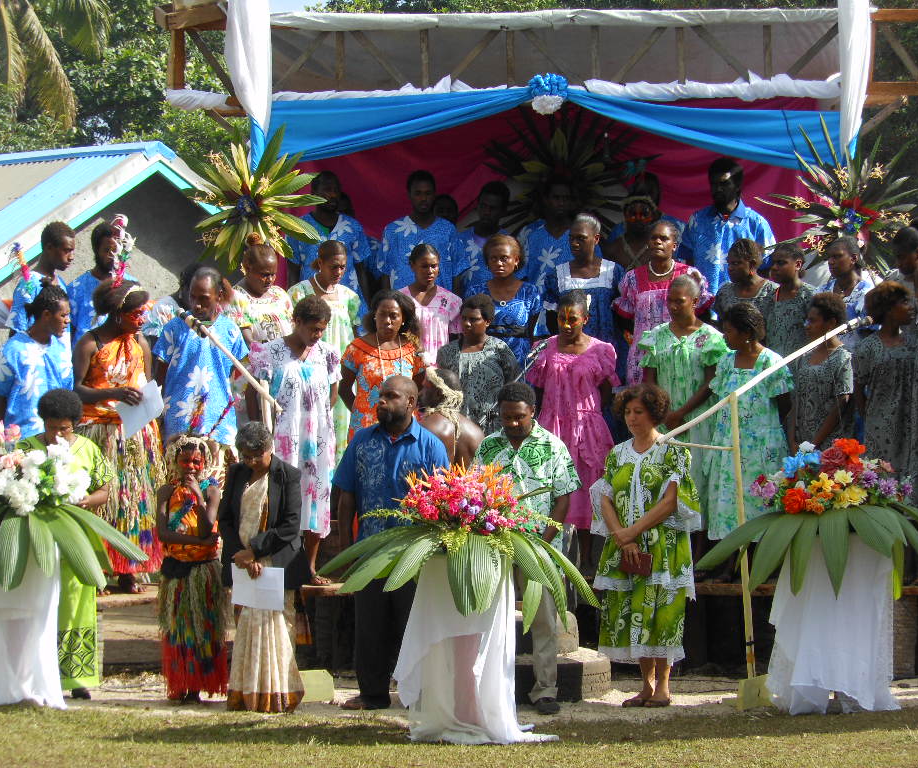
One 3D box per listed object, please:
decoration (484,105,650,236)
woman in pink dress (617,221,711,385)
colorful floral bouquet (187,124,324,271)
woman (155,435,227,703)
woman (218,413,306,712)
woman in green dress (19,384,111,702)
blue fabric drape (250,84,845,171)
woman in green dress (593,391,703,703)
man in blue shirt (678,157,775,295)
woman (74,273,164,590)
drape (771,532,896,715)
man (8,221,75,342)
[{"bbox_3d":[0.651,-1.318,26.000,1.060,0.920,0.300,0,0,0],"label":"decoration"},{"bbox_3d":[1.162,-0.119,23.700,0.530,1.620,0.350,0,0,9],"label":"woman in pink dress"},{"bbox_3d":[-1.176,-1.078,24.100,0.790,0.850,0.330,0,0,0],"label":"colorful floral bouquet"},{"bbox_3d":[-1.385,0.955,21.600,0.370,1.390,0.330,0,0,-5],"label":"woman"},{"bbox_3d":[-1.009,0.932,21.300,0.440,1.490,0.360,0,0,10],"label":"woman"},{"bbox_3d":[-2.024,0.818,21.400,0.480,1.580,0.360,0,0,-10],"label":"woman in green dress"},{"bbox_3d":[0.538,-1.470,24.000,3.330,0.500,0.250,0,0,0],"label":"blue fabric drape"},{"bbox_3d":[0.939,0.813,21.000,0.510,1.610,0.360,0,0,23],"label":"woman in green dress"},{"bbox_3d":[1.533,-0.448,23.900,0.540,1.700,0.320,0,0,14],"label":"man in blue shirt"},{"bbox_3d":[-1.831,0.276,22.500,0.430,1.680,0.360,0,0,-36],"label":"woman"},{"bbox_3d":[1.889,1.207,21.100,0.650,0.930,0.580,0,0,0],"label":"drape"},{"bbox_3d":[-2.296,-0.065,23.100,0.430,1.670,0.270,0,0,-38],"label":"man"}]

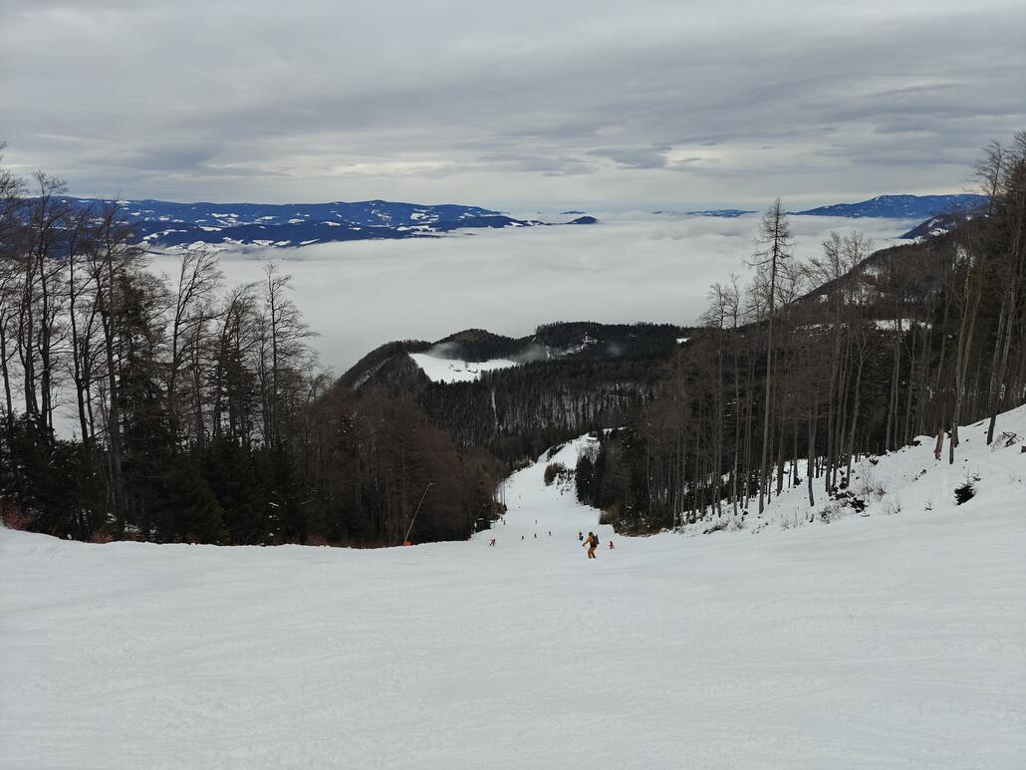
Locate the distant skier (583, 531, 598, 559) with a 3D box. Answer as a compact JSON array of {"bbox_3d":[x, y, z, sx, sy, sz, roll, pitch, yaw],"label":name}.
[{"bbox_3d":[4.484,9.237,39.200,0.830,1.700,0.700,9,17,32],"label":"distant skier"}]

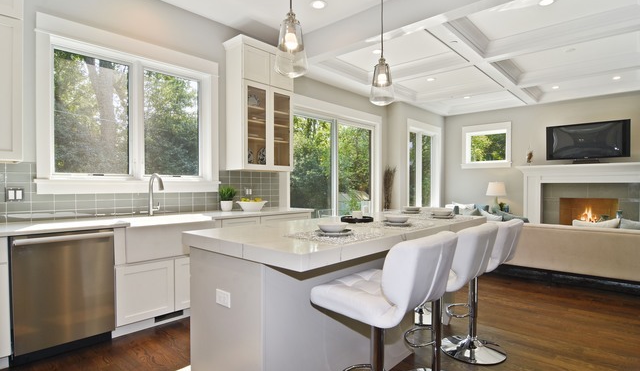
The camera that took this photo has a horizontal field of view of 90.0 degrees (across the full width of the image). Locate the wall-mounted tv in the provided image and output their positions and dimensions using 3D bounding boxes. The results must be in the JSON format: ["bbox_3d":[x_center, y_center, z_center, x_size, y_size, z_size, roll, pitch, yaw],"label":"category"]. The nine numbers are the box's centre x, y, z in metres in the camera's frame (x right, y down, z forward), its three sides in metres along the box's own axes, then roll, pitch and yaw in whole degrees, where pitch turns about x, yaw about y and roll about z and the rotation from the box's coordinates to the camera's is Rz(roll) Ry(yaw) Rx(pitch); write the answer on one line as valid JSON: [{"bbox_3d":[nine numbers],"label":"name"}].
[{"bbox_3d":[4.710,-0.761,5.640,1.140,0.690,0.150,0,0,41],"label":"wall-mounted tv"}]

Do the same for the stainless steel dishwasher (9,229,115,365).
[{"bbox_3d":[-1.978,0.780,2.464,0.580,0.850,0.600,0,0,-45],"label":"stainless steel dishwasher"}]

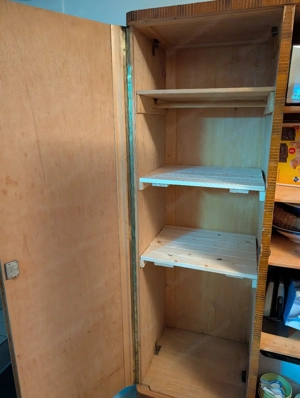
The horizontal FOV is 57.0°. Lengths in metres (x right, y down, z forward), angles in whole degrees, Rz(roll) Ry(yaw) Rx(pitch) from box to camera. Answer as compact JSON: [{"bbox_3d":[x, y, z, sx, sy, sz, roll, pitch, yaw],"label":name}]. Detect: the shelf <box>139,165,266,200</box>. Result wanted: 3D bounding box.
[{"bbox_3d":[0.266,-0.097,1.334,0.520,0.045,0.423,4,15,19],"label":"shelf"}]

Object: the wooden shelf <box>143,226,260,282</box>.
[{"bbox_3d":[0.271,0.259,1.420,0.518,0.036,0.426,4,15,19],"label":"wooden shelf"}]

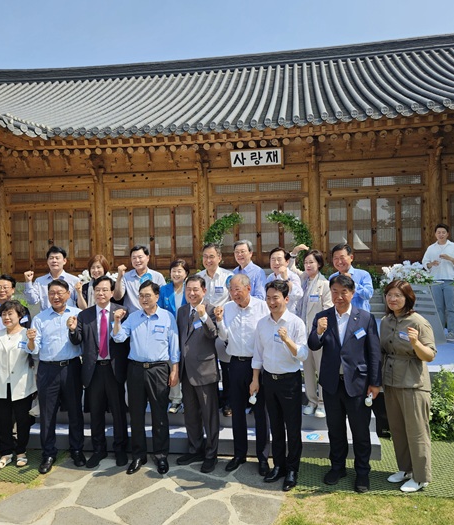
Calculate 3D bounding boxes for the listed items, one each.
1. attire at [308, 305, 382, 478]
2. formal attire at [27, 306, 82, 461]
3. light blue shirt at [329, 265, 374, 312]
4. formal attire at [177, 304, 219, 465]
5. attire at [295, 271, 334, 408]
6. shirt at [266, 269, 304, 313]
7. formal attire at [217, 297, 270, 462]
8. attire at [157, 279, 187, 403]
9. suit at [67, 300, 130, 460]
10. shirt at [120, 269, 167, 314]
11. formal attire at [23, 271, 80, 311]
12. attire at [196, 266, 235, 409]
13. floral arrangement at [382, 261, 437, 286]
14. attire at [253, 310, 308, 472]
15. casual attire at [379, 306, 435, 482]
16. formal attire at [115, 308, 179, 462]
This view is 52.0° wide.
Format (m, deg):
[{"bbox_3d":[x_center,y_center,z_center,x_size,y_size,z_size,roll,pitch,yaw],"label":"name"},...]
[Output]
[{"bbox_3d":[0.979,1.075,3.875,0.600,1.450,0.400,-1,1,24],"label":"attire"},{"bbox_3d":[-1.611,1.118,4.369,0.520,1.450,0.360,-2,1,-17],"label":"formal attire"},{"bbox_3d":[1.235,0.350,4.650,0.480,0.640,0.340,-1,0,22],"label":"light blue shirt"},{"bbox_3d":[-0.263,1.100,4.298,0.450,1.460,0.350,-1,1,24],"label":"formal attire"},{"bbox_3d":[0.899,0.802,4.750,0.420,1.399,0.330,-1,1,20],"label":"attire"},{"bbox_3d":[0.588,0.397,4.800,0.440,0.671,0.380,-1,1,14],"label":"shirt"},{"bbox_3d":[0.149,1.057,4.202,0.480,1.500,0.360,-1,1,17],"label":"formal attire"},{"bbox_3d":[-0.530,0.883,4.980,0.430,1.338,0.300,-2,1,3],"label":"attire"},{"bbox_3d":[-1.206,1.125,4.398,0.550,1.460,0.380,-2,1,-14],"label":"suit"},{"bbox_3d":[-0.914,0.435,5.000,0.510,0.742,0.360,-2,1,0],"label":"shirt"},{"bbox_3d":[-1.926,0.429,5.120,0.600,0.683,0.360,-2,1,-7],"label":"formal attire"},{"bbox_3d":[-0.114,0.775,4.840,0.440,1.467,0.300,-2,1,7],"label":"attire"},{"bbox_3d":[2.426,0.148,6.250,0.740,0.350,0.450,-1,1,8],"label":"floral arrangement"},{"bbox_3d":[0.453,1.093,3.940,0.480,1.370,0.370,-1,1,26],"label":"attire"},{"bbox_3d":[1.506,1.118,3.880,0.520,1.430,0.420,-1,1,45],"label":"casual attire"},{"bbox_3d":[-0.735,1.104,4.244,0.580,1.410,0.400,-2,1,-3],"label":"formal attire"}]

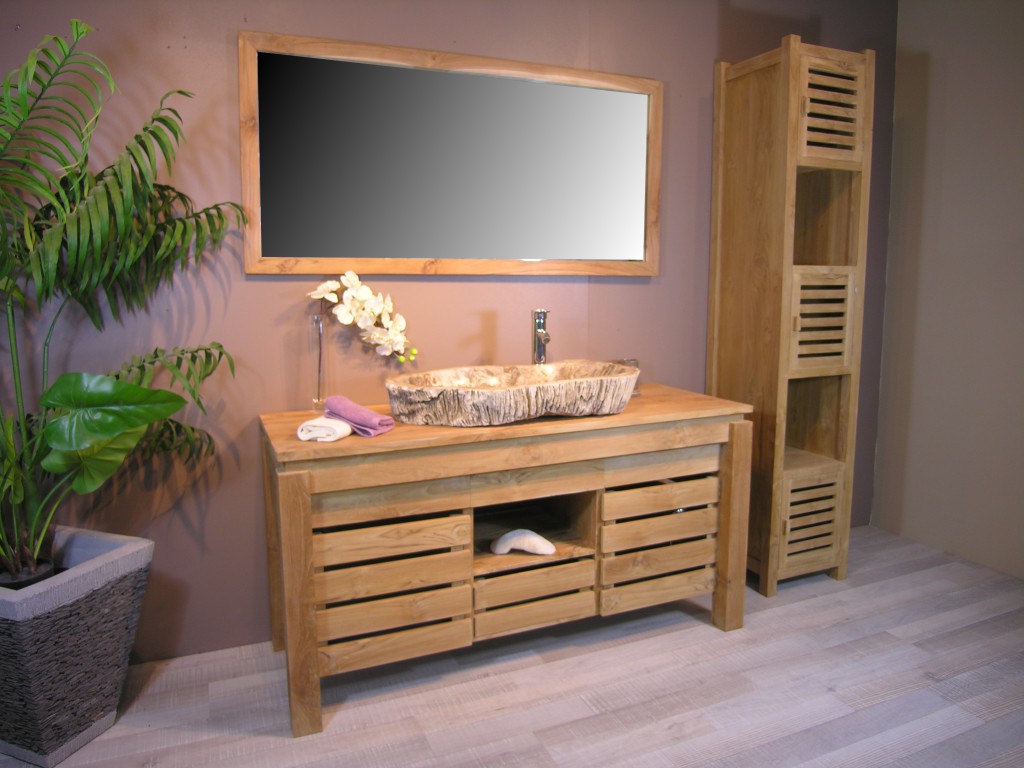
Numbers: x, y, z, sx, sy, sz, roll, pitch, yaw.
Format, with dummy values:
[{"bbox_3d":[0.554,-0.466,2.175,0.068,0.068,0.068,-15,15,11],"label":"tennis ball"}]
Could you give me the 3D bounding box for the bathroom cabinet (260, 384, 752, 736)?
[{"bbox_3d":[-0.006,0.462,2.637,1.450,0.756,0.522,-5,10,-22],"label":"bathroom cabinet"}]

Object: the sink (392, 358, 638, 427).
[{"bbox_3d":[0.007,0.026,2.571,0.790,0.125,0.400,-5,10,-22],"label":"sink"}]

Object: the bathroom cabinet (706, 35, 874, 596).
[{"bbox_3d":[1.004,-0.215,3.082,0.380,1.915,0.390,-5,11,-24],"label":"bathroom cabinet"}]

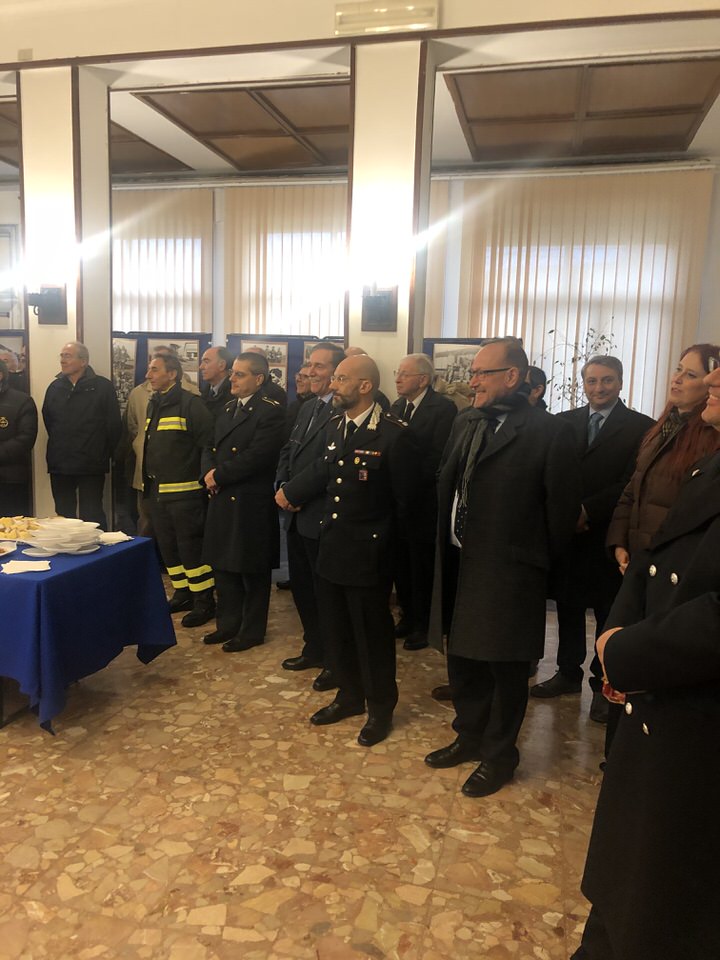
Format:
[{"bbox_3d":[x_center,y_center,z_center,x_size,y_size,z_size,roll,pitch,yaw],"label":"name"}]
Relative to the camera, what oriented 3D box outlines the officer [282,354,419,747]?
[{"bbox_3d":[0.011,0.303,3.536,0.420,1.725,0.560,-6,11,-41],"label":"officer"}]

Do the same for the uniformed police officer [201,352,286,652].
[{"bbox_3d":[-0.704,0.126,4.575,0.430,1.730,0.550,-6,11,-41],"label":"uniformed police officer"}]

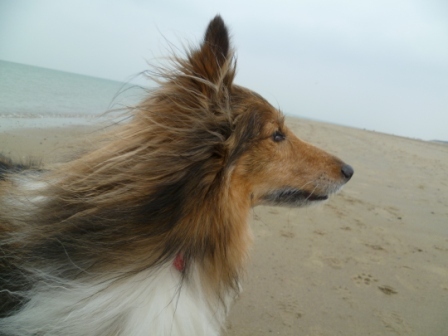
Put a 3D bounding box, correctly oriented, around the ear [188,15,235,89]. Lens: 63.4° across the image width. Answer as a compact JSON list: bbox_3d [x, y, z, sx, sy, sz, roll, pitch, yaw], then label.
[{"bbox_3d":[-0.017,-0.157,0.490,0.058,0.098,0.050,7,7,7],"label":"ear"}]

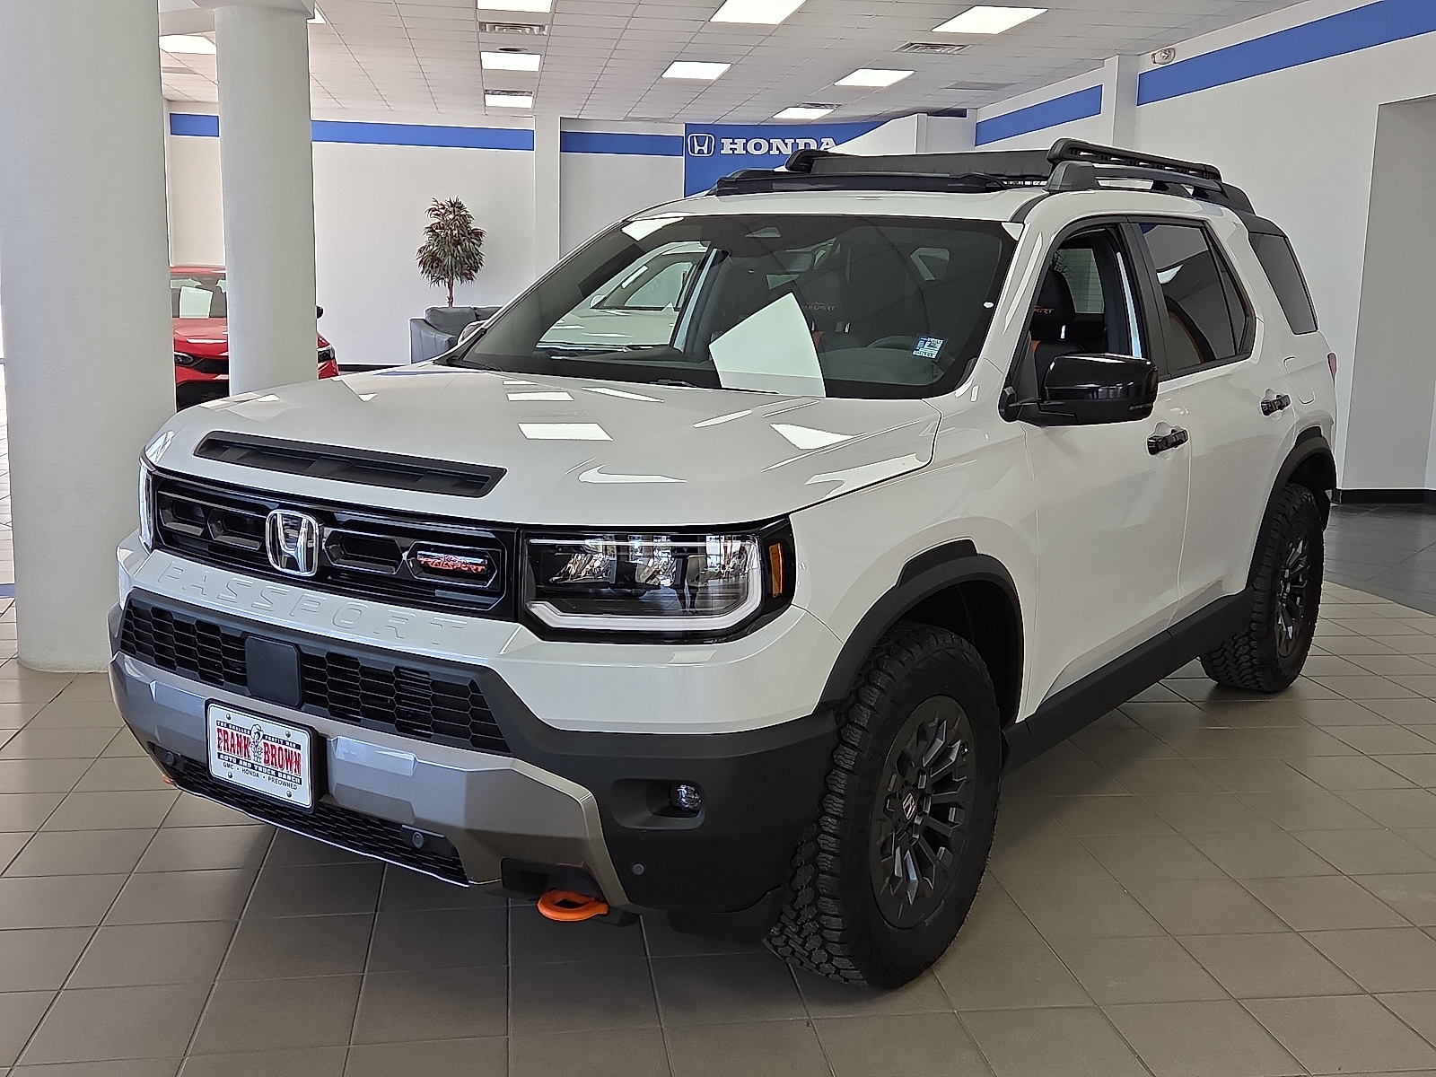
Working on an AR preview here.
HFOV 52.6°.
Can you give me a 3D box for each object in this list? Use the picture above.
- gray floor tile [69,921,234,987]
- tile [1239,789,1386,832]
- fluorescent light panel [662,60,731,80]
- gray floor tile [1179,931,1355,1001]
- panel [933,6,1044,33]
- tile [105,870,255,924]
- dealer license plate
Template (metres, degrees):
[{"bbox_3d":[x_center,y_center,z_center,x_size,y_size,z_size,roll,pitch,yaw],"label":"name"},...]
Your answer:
[{"bbox_3d":[-1.225,0.908,3.158,0.300,0.010,0.300,0,11,-8],"label":"gray floor tile"},{"bbox_3d":[1.696,0.785,4.171,0.300,0.010,0.300,0,11,-8],"label":"tile"},{"bbox_3d":[-0.221,-4.757,14.709,0.580,0.060,1.190,0,11,-8],"label":"fluorescent light panel"},{"bbox_3d":[1.225,0.953,3.237,0.300,0.010,0.296,0,11,-8],"label":"gray floor tile"},{"bbox_3d":[2.121,-4.083,11.367,0.600,0.060,1.200,0,11,-8],"label":"panel"},{"bbox_3d":[-1.270,0.855,3.455,0.300,0.010,0.296,0,11,-8],"label":"tile"},{"bbox_3d":[-0.891,0.421,2.828,0.306,0.155,0.012,8,12,34],"label":"dealer license plate"}]

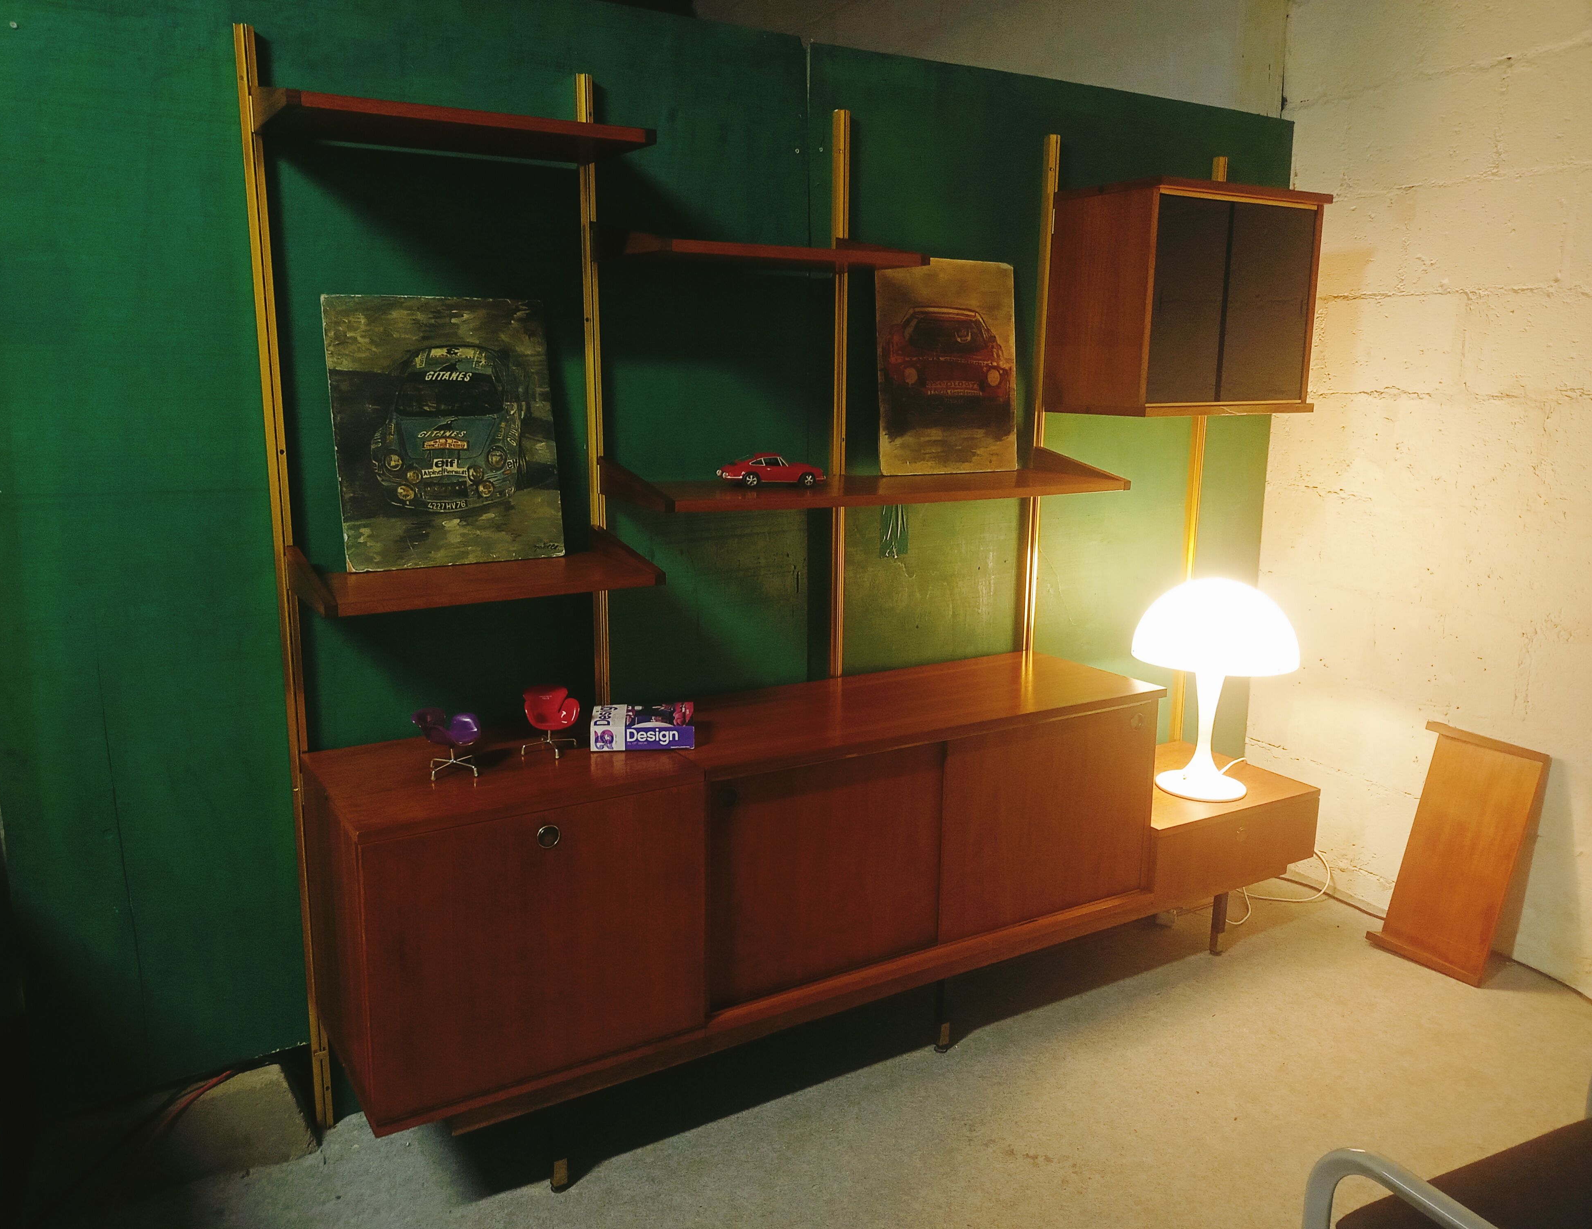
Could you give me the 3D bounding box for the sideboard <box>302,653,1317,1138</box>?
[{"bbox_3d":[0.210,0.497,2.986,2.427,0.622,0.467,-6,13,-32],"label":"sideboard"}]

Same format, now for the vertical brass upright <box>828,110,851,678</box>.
[{"bbox_3d":[0.092,-0.099,3.104,0.031,2.055,0.031,-6,13,-32],"label":"vertical brass upright"}]

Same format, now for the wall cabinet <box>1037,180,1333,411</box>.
[{"bbox_3d":[0.979,-0.774,3.319,0.610,0.532,0.345,-6,13,-32],"label":"wall cabinet"}]

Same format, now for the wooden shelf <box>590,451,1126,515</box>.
[{"bbox_3d":[0.185,-0.313,2.917,1.214,0.082,0.324,-6,13,-32],"label":"wooden shelf"}]

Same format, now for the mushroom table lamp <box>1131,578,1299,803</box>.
[{"bbox_3d":[1.057,0.184,3.377,0.403,0.548,0.403,-6,13,-32],"label":"mushroom table lamp"}]

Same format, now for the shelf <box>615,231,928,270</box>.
[{"bbox_3d":[-0.068,-0.744,2.665,0.609,0.078,0.327,-6,13,-32],"label":"shelf"}]

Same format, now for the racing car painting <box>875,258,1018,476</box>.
[{"bbox_3d":[0.363,-0.584,3.143,0.414,0.494,0.015,-6,8,-32],"label":"racing car painting"}]

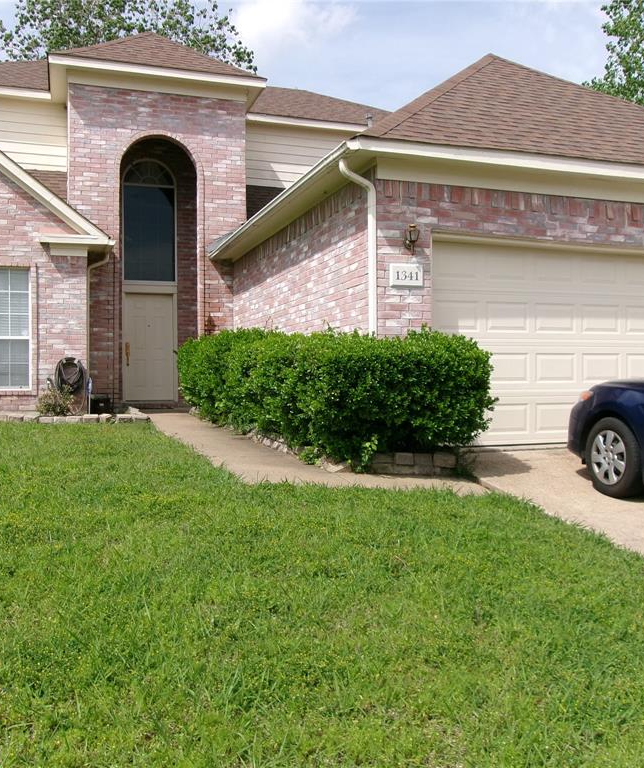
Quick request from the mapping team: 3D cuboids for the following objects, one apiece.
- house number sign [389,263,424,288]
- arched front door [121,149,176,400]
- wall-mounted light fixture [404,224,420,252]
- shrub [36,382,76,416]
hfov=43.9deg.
[{"bbox_3d":[0.826,-1.055,7.797,0.363,0.239,0.040,0,-1,-19],"label":"house number sign"},{"bbox_3d":[-3.275,-1.989,15.279,1.046,4.677,0.120,0,-1,-19],"label":"arched front door"},{"bbox_3d":[0.874,-1.389,7.733,0.140,0.300,0.200,0,-1,-19],"label":"wall-mounted light fixture"},{"bbox_3d":[-4.077,0.245,12.238,0.560,0.506,0.560,0,-1,-19],"label":"shrub"}]

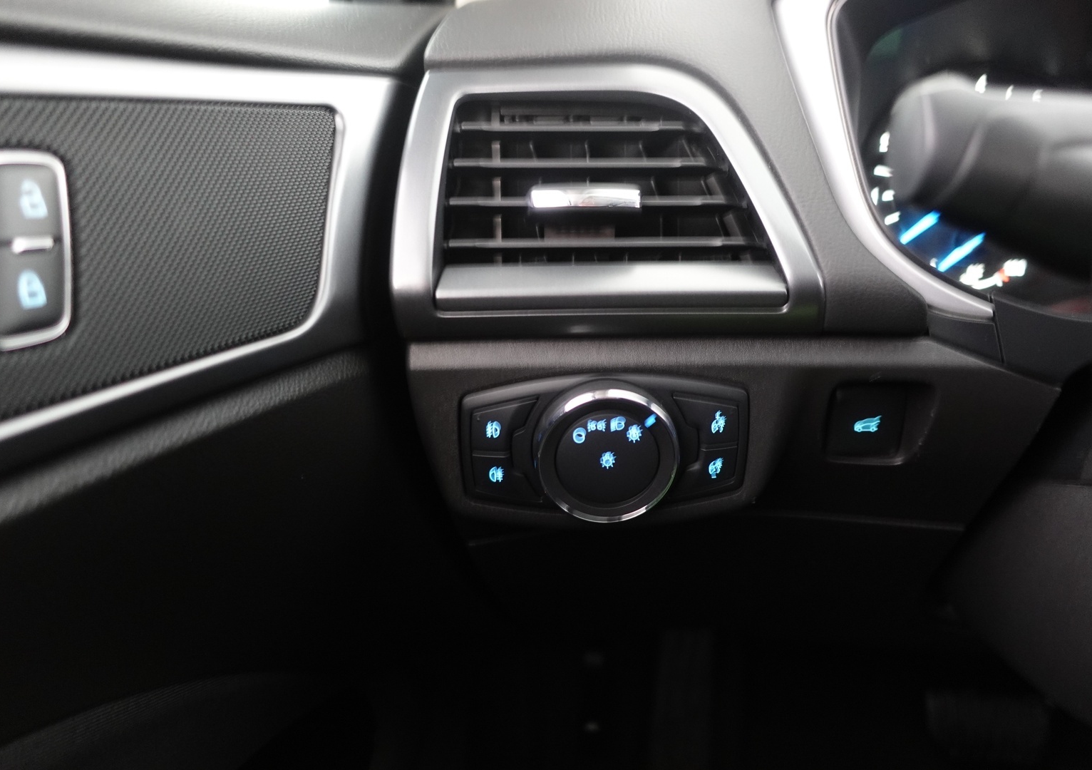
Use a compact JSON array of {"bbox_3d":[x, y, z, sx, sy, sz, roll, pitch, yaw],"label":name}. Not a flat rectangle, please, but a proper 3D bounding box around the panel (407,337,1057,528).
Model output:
[{"bbox_3d":[0.067,0.018,0.288,0.232,0.066,0.048,0,12,-2],"label":"panel"}]

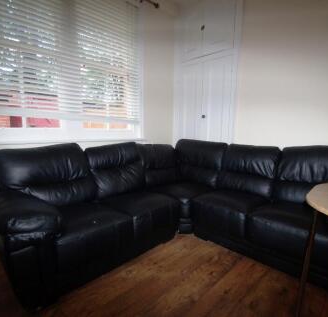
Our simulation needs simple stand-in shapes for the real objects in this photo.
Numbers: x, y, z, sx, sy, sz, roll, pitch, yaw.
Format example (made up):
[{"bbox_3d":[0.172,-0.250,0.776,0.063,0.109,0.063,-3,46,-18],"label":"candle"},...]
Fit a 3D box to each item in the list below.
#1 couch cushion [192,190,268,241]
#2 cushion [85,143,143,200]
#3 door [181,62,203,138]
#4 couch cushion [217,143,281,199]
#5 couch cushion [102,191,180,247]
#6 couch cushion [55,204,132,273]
[{"bbox_3d":[0.707,0.581,2.203,0.582,0.291,0.504,8,10,43],"label":"couch cushion"},{"bbox_3d":[-0.543,0.104,2.328,0.336,0.549,0.644,8,10,43],"label":"cushion"},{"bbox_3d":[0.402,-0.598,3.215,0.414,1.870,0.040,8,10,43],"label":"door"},{"bbox_3d":[1.001,0.127,2.361,0.599,0.538,0.336,8,10,43],"label":"couch cushion"},{"bbox_3d":[-0.247,0.580,2.131,0.521,0.302,0.633,8,10,43],"label":"couch cushion"},{"bbox_3d":[-0.670,0.604,1.691,0.521,0.258,0.588,8,10,43],"label":"couch cushion"}]

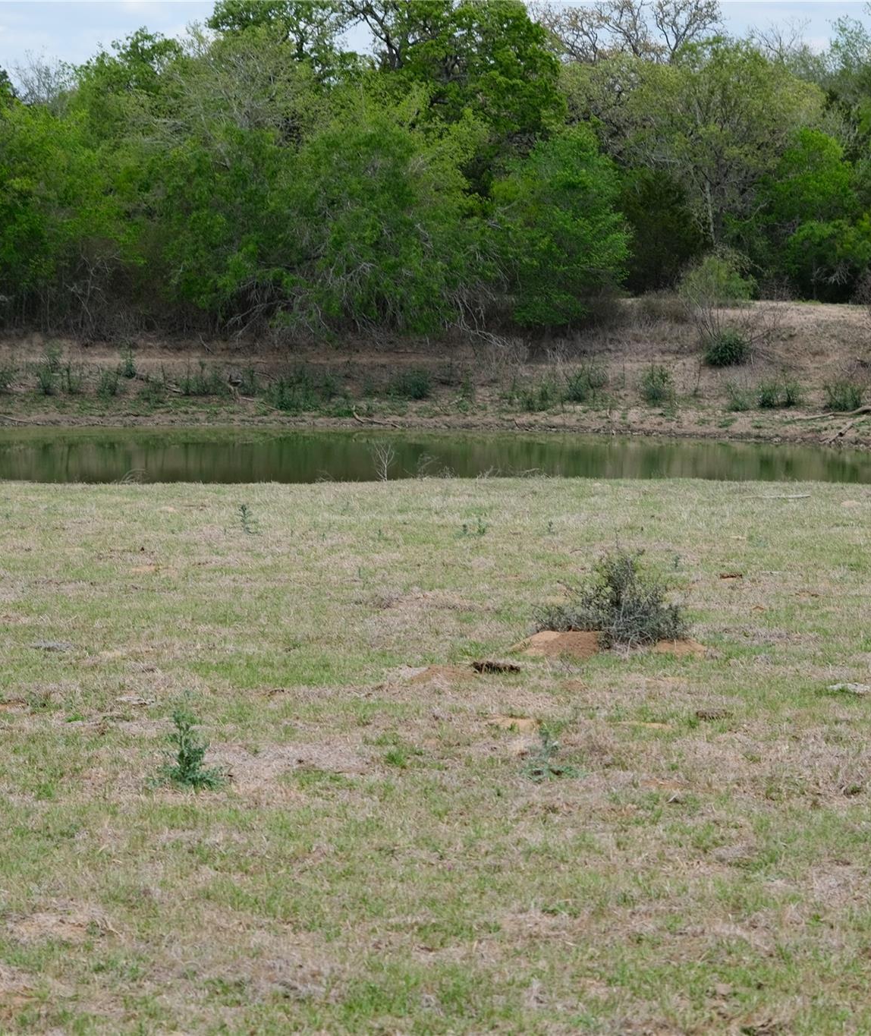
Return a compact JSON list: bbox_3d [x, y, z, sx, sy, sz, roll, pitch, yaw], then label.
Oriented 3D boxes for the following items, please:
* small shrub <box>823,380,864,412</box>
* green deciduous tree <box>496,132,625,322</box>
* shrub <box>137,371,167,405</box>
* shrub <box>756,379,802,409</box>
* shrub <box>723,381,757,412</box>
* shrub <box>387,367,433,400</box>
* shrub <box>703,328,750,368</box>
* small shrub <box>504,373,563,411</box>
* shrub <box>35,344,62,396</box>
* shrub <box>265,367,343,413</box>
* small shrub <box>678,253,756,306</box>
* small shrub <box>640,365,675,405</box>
[{"bbox_3d":[8.095,-2.407,72.700,0.818,0.626,0.695,1,3,0],"label":"small shrub"},{"bbox_3d":[2.897,-6.711,85.000,3.122,4.755,2.966,1,3,0],"label":"green deciduous tree"},{"bbox_3d":[-6.052,-2.794,78.500,0.649,0.754,0.617,1,3,0],"label":"shrub"},{"bbox_3d":[7.033,-2.548,75.100,0.919,0.622,0.782,1,3,0],"label":"shrub"},{"bbox_3d":[6.205,-2.483,75.000,0.670,0.626,0.600,0,4,5],"label":"shrub"},{"bbox_3d":[-0.552,-2.908,79.500,0.973,0.711,0.827,1,3,0],"label":"shrub"},{"bbox_3d":[6.274,-3.661,79.000,1.020,0.867,0.950,0,4,5],"label":"shrub"},{"bbox_3d":[2.063,-2.608,76.500,1.164,0.810,0.990,1,3,0],"label":"small shrub"},{"bbox_3d":[-8.103,-3.110,77.000,0.586,1.105,0.550,0,4,-6],"label":"shrub"},{"bbox_3d":[-2.795,-2.707,77.500,1.667,0.913,1.100,0,4,-2],"label":"shrub"},{"bbox_3d":[6.679,-5.659,87.000,1.814,1.223,1.600,0,4,4],"label":"small shrub"},{"bbox_3d":[4.602,-2.755,76.000,0.729,0.810,0.650,0,4,3],"label":"small shrub"}]

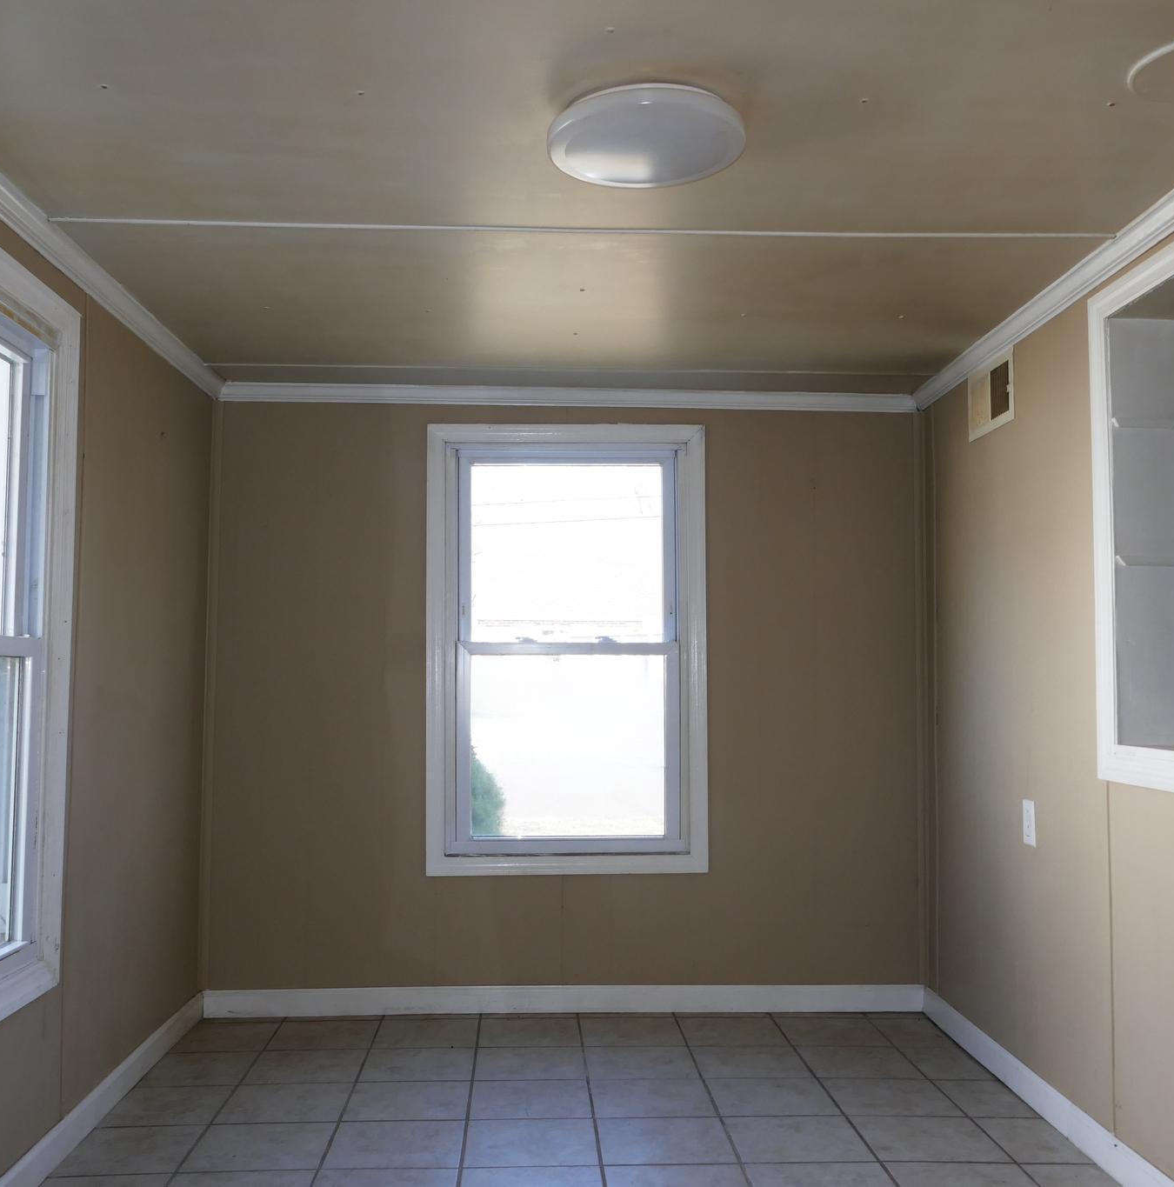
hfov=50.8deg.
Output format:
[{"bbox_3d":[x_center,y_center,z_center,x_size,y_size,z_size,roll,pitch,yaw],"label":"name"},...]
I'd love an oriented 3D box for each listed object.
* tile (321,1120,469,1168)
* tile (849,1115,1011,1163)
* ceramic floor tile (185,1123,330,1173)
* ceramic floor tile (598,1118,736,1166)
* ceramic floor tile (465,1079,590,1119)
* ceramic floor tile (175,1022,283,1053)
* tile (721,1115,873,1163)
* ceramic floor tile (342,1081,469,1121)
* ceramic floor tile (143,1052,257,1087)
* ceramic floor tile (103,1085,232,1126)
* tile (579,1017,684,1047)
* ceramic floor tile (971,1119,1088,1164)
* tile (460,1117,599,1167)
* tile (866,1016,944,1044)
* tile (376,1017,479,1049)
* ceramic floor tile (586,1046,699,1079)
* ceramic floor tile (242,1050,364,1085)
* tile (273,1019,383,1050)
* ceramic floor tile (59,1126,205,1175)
[{"bbox_3d":[-0.447,1.304,2.909,0.306,0.010,0.306,0,-4,-3],"label":"tile"},{"bbox_3d":[0.813,1.314,2.974,0.308,0.010,0.305,0,-4,-2],"label":"tile"},{"bbox_3d":[-0.762,1.301,2.895,0.306,0.010,0.306,0,-4,-3],"label":"ceramic floor tile"},{"bbox_3d":[0.183,1.296,2.913,0.305,0.010,0.301,0,-4,-3],"label":"ceramic floor tile"},{"bbox_3d":[-0.146,1.326,3.228,0.308,0.010,0.304,0,-4,-2],"label":"ceramic floor tile"},{"bbox_3d":[-1.091,1.364,3.805,0.253,0.010,0.303,0,-4,-2],"label":"ceramic floor tile"},{"bbox_3d":[0.497,1.312,2.961,0.308,0.010,0.305,0,-4,-2],"label":"tile"},{"bbox_3d":[-0.460,1.324,3.213,0.308,0.010,0.304,0,-4,-2],"label":"ceramic floor tile"},{"bbox_3d":[-1.081,1.340,3.467,0.282,0.010,0.304,0,-4,-2],"label":"ceramic floor tile"},{"bbox_3d":[-1.058,1.308,3.158,0.262,0.010,0.301,0,-4,-3],"label":"ceramic floor tile"},{"bbox_3d":[0.139,1.371,3.856,0.308,0.010,0.304,0,-4,-2],"label":"tile"},{"bbox_3d":[1.051,1.302,2.953,0.168,0.010,0.301,0,-4,-3],"label":"ceramic floor tile"},{"bbox_3d":[-0.130,1.293,2.899,0.305,0.010,0.301,0,-4,-3],"label":"tile"},{"bbox_3d":[1.017,1.368,3.856,0.184,0.010,0.301,0,-4,-3],"label":"tile"},{"bbox_3d":[-0.484,1.357,3.787,0.305,0.010,0.301,0,-4,-3],"label":"tile"},{"bbox_3d":[0.156,1.354,3.557,0.306,0.010,0.306,0,-4,-3],"label":"ceramic floor tile"},{"bbox_3d":[-0.783,1.332,3.472,0.305,0.010,0.301,0,-4,-3],"label":"ceramic floor tile"},{"bbox_3d":[-0.805,1.369,3.822,0.306,0.010,0.306,0,-4,-3],"label":"tile"},{"bbox_3d":[-1.051,1.298,2.873,0.282,0.010,0.304,0,-4,-2],"label":"ceramic floor tile"}]

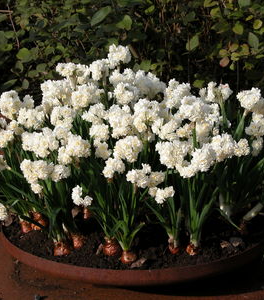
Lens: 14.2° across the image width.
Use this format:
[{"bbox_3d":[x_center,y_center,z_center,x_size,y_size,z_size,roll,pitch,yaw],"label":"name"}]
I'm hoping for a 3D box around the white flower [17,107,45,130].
[{"bbox_3d":[-0.282,-0.087,2.953,0.075,0.065,0.065,-2,16,-5],"label":"white flower"}]

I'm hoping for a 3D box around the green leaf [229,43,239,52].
[{"bbox_3d":[0.339,-0.342,3.550,0.033,0.033,0.015,1,16,5],"label":"green leaf"}]

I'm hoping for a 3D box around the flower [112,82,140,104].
[{"bbox_3d":[-0.015,-0.156,2.930,0.075,0.059,0.067,0,17,0],"label":"flower"}]

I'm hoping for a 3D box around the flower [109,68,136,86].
[{"bbox_3d":[-0.027,-0.202,3.020,0.080,0.059,0.071,0,15,0],"label":"flower"}]

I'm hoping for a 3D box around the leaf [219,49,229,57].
[{"bbox_3d":[0.293,-0.312,3.400,0.031,0.024,0.014,0,17,0],"label":"leaf"}]

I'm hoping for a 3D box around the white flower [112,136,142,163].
[{"bbox_3d":[-0.011,-0.001,2.620,0.074,0.062,0.074,0,15,0],"label":"white flower"}]

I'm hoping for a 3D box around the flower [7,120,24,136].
[{"bbox_3d":[-0.315,-0.058,2.870,0.047,0.044,0.045,6,18,20],"label":"flower"}]

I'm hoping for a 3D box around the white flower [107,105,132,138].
[{"bbox_3d":[-0.034,-0.077,2.868,0.068,0.089,0.073,-1,15,-1],"label":"white flower"}]

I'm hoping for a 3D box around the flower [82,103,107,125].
[{"bbox_3d":[-0.099,-0.096,2.800,0.063,0.056,0.063,0,15,0],"label":"flower"}]

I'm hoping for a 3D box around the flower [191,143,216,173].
[{"bbox_3d":[0.175,0.018,2.610,0.062,0.071,0.062,0,16,4],"label":"flower"}]

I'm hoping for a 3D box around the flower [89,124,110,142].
[{"bbox_3d":[-0.084,-0.043,2.740,0.057,0.045,0.053,0,15,0],"label":"flower"}]

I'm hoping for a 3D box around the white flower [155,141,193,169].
[{"bbox_3d":[0.106,0.011,2.660,0.087,0.068,0.075,0,17,0],"label":"white flower"}]

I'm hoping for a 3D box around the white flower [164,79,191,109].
[{"bbox_3d":[0.125,-0.156,2.930,0.072,0.080,0.072,0,15,0],"label":"white flower"}]

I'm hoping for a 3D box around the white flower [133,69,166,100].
[{"bbox_3d":[0.052,-0.185,3.000,0.088,0.077,0.070,0,17,0],"label":"white flower"}]

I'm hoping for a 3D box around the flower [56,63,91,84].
[{"bbox_3d":[-0.167,-0.218,3.030,0.094,0.061,0.072,5,18,15],"label":"flower"}]

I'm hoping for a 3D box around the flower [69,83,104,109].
[{"bbox_3d":[-0.129,-0.151,3.009,0.088,0.077,0.076,-1,16,-2],"label":"flower"}]

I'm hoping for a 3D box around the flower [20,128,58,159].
[{"bbox_3d":[-0.241,-0.017,2.772,0.096,0.076,0.080,-2,16,-5],"label":"flower"}]

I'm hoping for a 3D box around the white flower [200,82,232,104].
[{"bbox_3d":[0.238,-0.159,3.000,0.088,0.060,0.068,-10,20,-30],"label":"white flower"}]

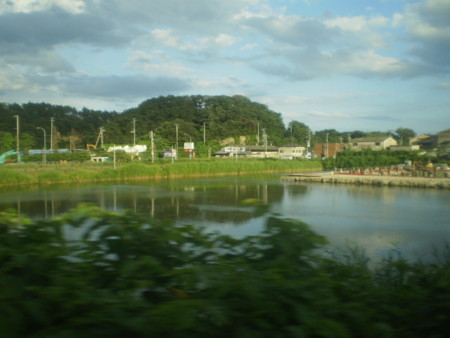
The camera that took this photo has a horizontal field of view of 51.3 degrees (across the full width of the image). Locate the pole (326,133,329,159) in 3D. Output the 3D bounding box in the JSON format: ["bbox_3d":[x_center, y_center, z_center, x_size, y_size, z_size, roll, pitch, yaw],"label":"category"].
[{"bbox_3d":[37.217,-8.533,170.000,0.600,9.600,0.500,-1,2,-17],"label":"pole"}]

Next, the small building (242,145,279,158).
[{"bbox_3d":[14.027,-6.915,185.000,14.200,5.600,9.000,-1,2,-14],"label":"small building"}]

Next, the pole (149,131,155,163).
[{"bbox_3d":[-18.710,-5.639,120.000,1.300,8.500,0.700,-1,2,-17],"label":"pole"}]

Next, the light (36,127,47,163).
[{"bbox_3d":[-45.855,-5.823,117.000,2.400,9.500,0.400,0,2,18],"label":"light"}]

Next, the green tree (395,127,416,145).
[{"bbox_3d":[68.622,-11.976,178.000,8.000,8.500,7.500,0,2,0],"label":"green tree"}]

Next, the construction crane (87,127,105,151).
[{"bbox_3d":[-39.276,-8.947,142.000,5.400,7.600,2.600,-1,2,-6],"label":"construction crane"}]

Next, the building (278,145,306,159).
[{"bbox_3d":[26.239,-6.725,182.000,11.000,5.700,8.500,-1,2,-11],"label":"building"}]

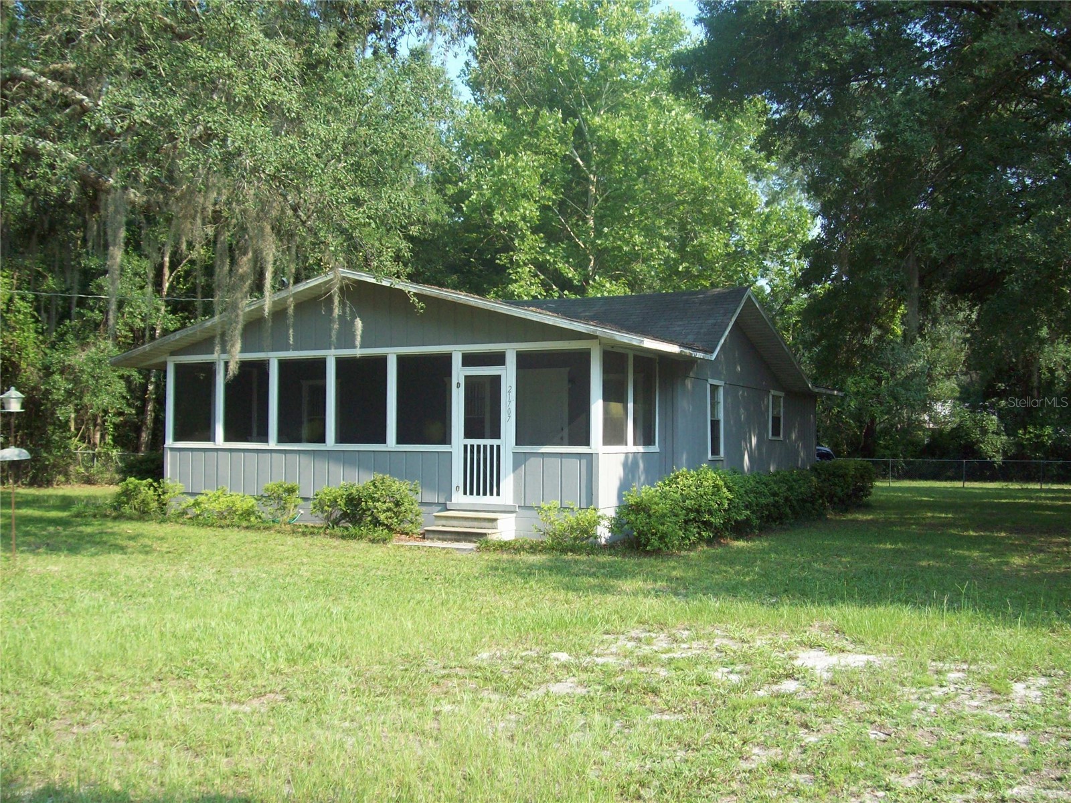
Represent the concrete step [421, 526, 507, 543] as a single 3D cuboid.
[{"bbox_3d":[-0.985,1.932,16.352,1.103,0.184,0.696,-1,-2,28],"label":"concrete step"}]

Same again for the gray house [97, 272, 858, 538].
[{"bbox_3d":[-0.269,0.189,22.791,10.394,4.154,11.885,-1,-2,28],"label":"gray house"}]

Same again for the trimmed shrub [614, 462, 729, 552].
[{"bbox_3d":[1.906,1.462,15.990,1.192,1.133,2.186,-1,-2,28],"label":"trimmed shrub"}]

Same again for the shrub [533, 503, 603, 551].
[{"bbox_3d":[0.461,1.722,15.615,0.954,0.596,0.725,-1,-2,28],"label":"shrub"}]

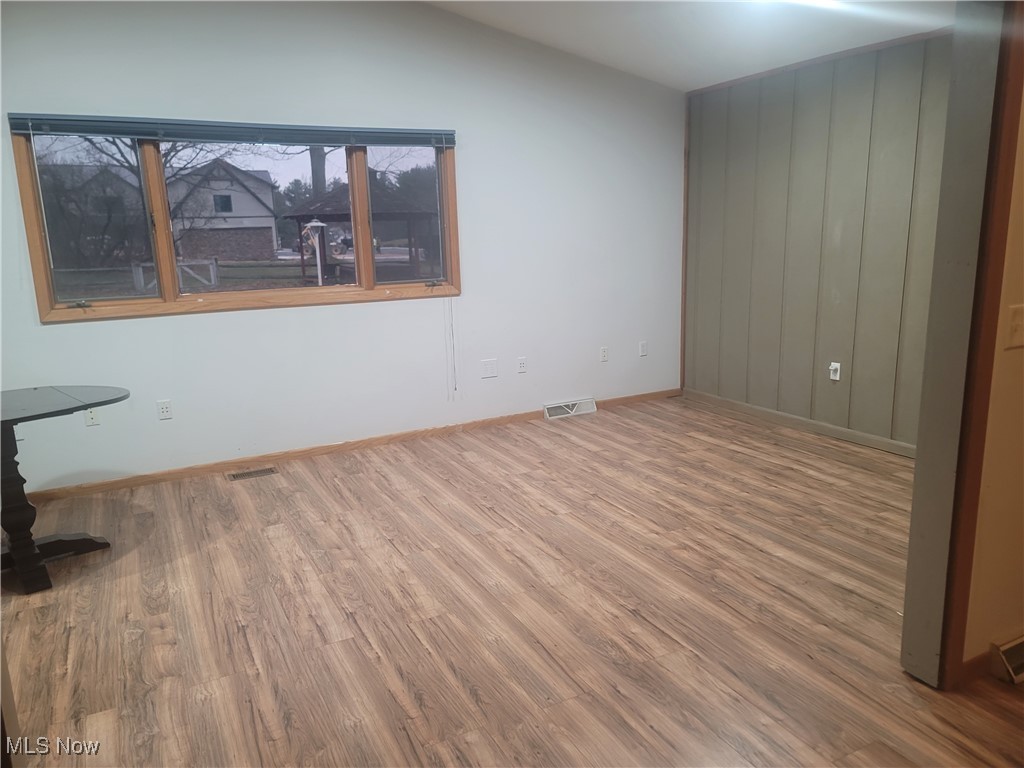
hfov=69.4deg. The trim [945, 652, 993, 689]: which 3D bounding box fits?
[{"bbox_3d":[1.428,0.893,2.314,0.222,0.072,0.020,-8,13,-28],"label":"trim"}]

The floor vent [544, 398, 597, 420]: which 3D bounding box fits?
[{"bbox_3d":[0.461,0.193,5.743,0.464,0.102,0.081,-8,13,-28],"label":"floor vent"}]

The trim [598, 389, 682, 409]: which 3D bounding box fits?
[{"bbox_3d":[1.055,0.119,6.099,0.879,0.070,0.020,-8,13,-28],"label":"trim"}]

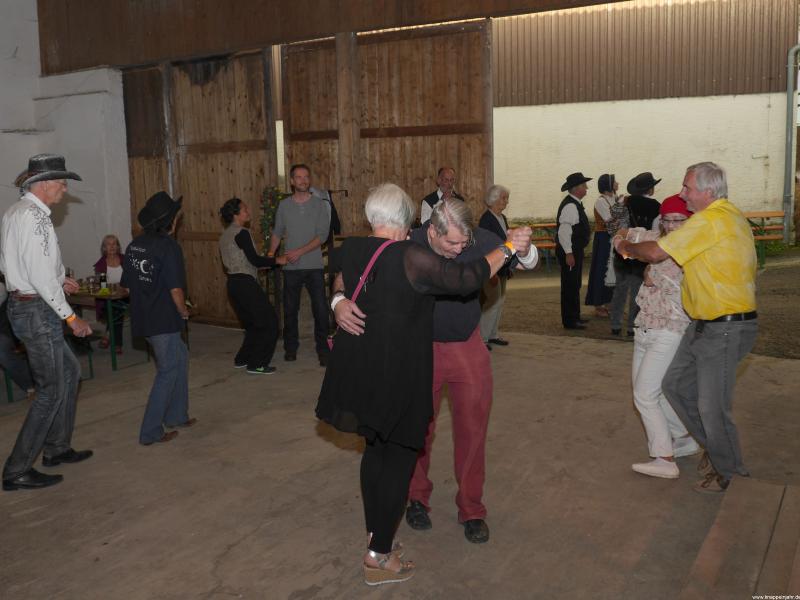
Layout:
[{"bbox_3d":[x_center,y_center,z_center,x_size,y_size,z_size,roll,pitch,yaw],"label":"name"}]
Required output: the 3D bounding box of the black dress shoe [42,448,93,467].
[{"bbox_3d":[-2.035,0.964,3.960,0.285,0.105,0.105,-6,10,-27],"label":"black dress shoe"}]

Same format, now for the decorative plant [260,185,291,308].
[{"bbox_3d":[-1.294,-0.558,6.750,0.340,1.290,0.320,-2,9,-7],"label":"decorative plant"}]

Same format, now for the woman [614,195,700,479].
[{"bbox_3d":[1.456,0.201,3.660,0.500,1.550,0.380,6,11,41],"label":"woman"}]

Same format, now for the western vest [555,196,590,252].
[{"bbox_3d":[1.973,-0.875,7.400,0.360,0.610,0.440,0,9,7],"label":"western vest"}]

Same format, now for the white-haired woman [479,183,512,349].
[{"bbox_3d":[0.984,-0.342,6.600,0.340,1.640,0.460,2,9,21],"label":"white-haired woman"}]

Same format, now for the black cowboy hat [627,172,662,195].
[{"bbox_3d":[2.621,-1.251,6.950,0.360,0.170,0.310,-27,22,-33],"label":"black cowboy hat"}]

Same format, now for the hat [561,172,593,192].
[{"bbox_3d":[1.997,-1.331,7.300,0.360,0.155,0.310,-15,7,7],"label":"hat"}]

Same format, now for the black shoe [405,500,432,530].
[{"bbox_3d":[0.088,1.070,3.290,0.110,0.110,0.290,-4,11,-18],"label":"black shoe"}]

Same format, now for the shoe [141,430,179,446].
[{"bbox_3d":[-1.601,0.924,4.300,0.250,0.100,0.095,-9,11,-40],"label":"shoe"}]

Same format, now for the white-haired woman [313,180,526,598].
[{"bbox_3d":[0.080,0.390,2.660,0.780,1.690,0.500,4,12,23],"label":"white-haired woman"}]

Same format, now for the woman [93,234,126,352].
[{"bbox_3d":[-3.040,-0.100,6.870,0.500,1.260,0.700,-4,11,-15],"label":"woman"}]

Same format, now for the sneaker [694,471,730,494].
[{"bbox_3d":[1.716,0.990,3.520,0.285,0.115,0.110,-6,10,-30],"label":"sneaker"}]

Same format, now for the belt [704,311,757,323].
[{"bbox_3d":[1.770,0.090,3.530,0.360,0.055,0.360,-8,12,-16],"label":"belt"}]

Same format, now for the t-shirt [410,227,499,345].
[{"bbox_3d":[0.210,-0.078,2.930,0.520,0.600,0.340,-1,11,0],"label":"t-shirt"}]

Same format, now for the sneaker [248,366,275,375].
[{"bbox_3d":[-1.240,0.615,5.800,0.270,0.100,0.100,2,11,14],"label":"sneaker"}]

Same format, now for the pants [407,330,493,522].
[{"bbox_3d":[0.235,0.585,3.100,0.420,1.000,0.300,-2,11,-3],"label":"pants"}]

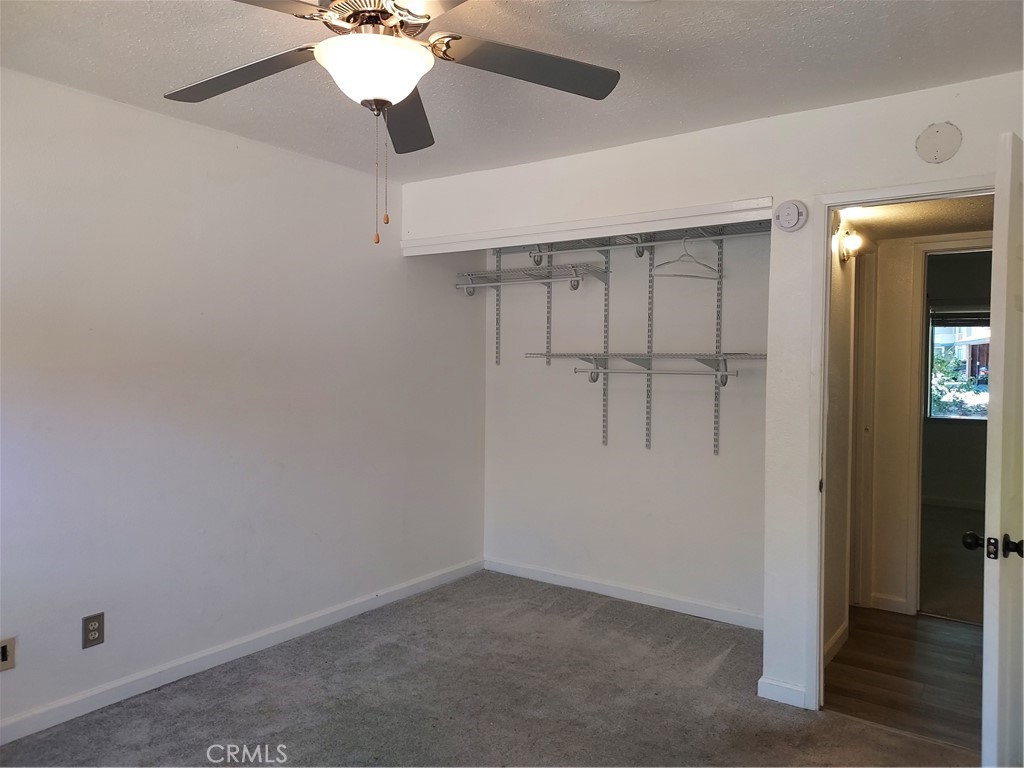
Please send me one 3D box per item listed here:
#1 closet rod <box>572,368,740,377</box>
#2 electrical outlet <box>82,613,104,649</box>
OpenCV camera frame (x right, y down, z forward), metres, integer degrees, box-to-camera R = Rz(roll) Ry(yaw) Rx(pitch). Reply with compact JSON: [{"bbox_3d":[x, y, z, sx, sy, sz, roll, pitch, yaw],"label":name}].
[{"bbox_3d":[0.743,-0.062,3.804,0.946,0.027,0.027,2,2,36],"label":"closet rod"},{"bbox_3d":[-1.666,0.986,2.832,0.010,0.124,0.081,2,2,36],"label":"electrical outlet"}]

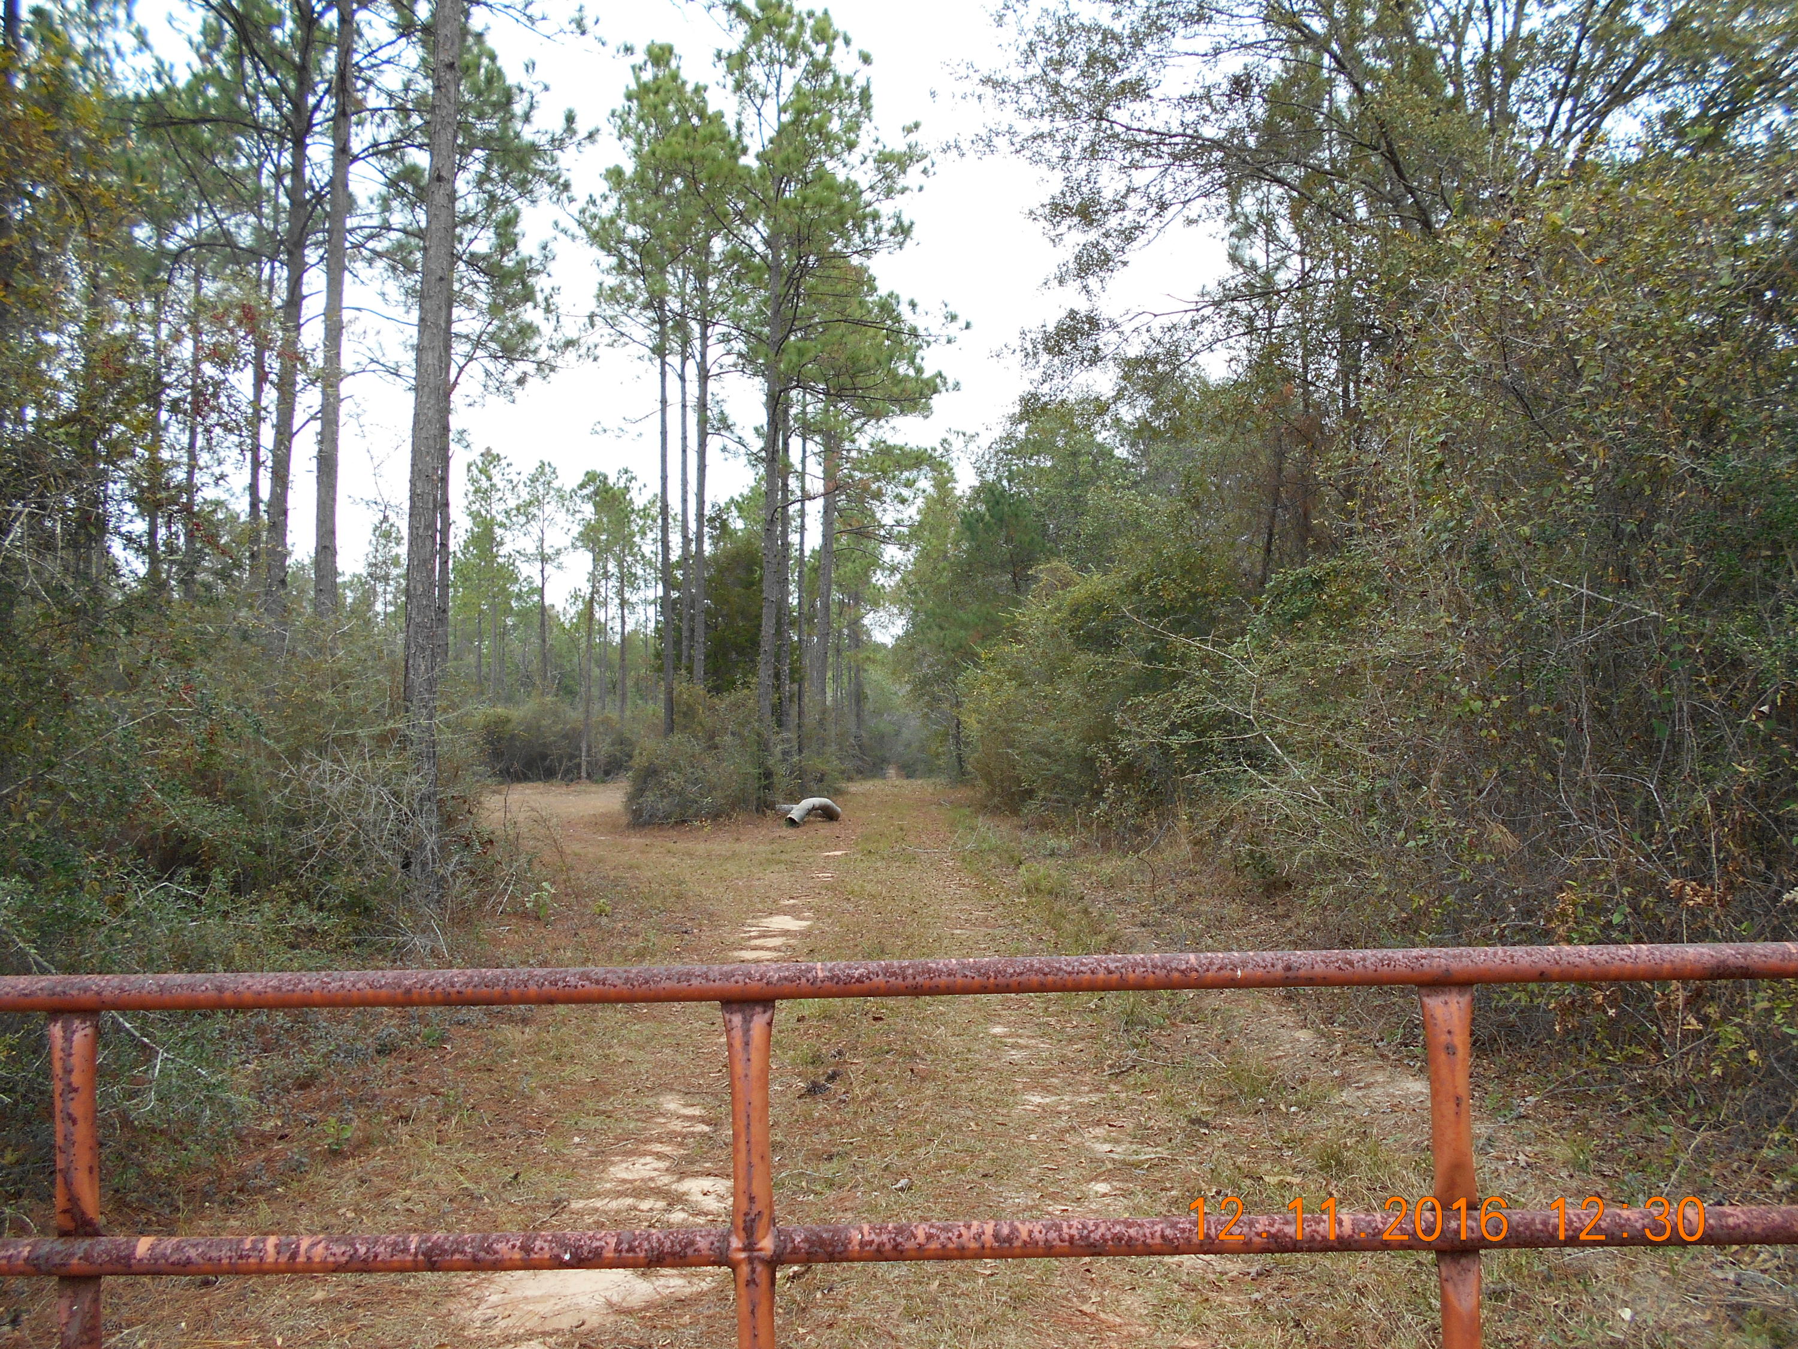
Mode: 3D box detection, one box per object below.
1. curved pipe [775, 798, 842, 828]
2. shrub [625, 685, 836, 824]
[{"bbox_3d":[-1.680,2.590,25.400,1.200,0.530,0.600,2,-3,-37],"label":"curved pipe"},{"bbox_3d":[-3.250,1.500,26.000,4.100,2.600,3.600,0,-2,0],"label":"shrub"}]

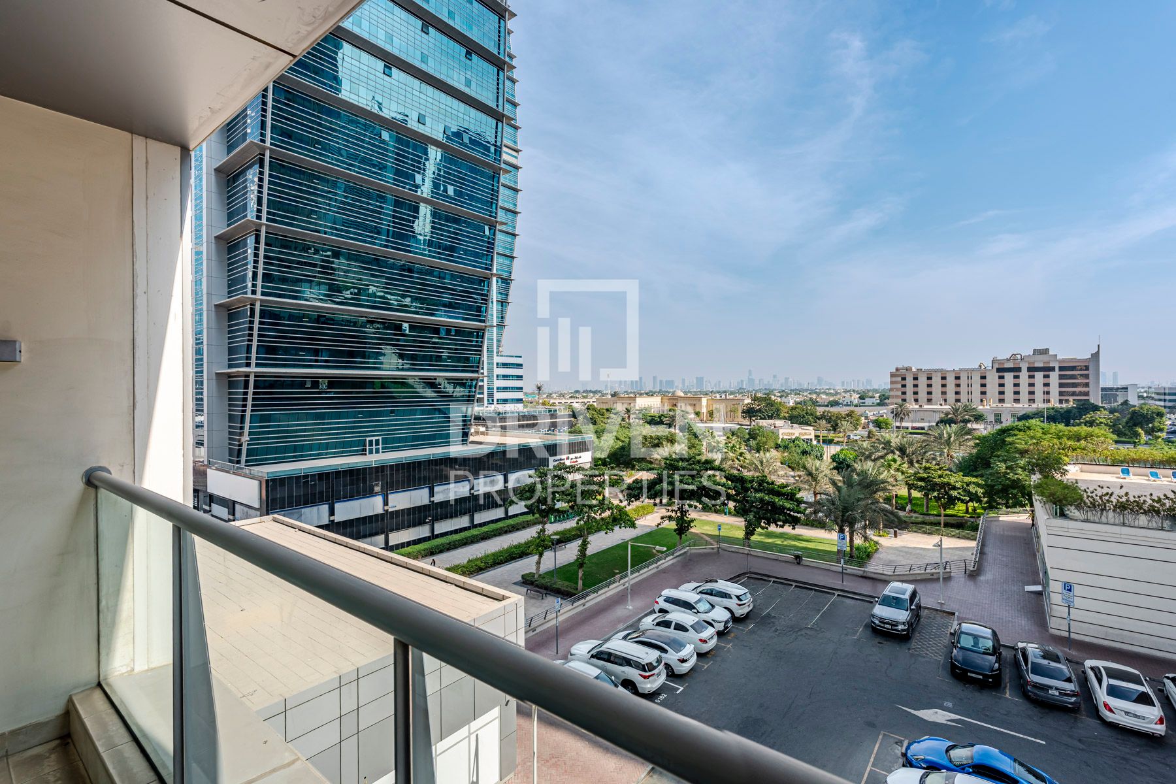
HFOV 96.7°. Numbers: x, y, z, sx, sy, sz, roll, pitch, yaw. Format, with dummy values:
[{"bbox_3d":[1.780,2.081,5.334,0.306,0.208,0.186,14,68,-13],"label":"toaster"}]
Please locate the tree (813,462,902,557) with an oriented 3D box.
[{"bbox_3d":[22.600,9.800,43.900,7.000,7.900,7.000,0,0,27],"label":"tree"}]

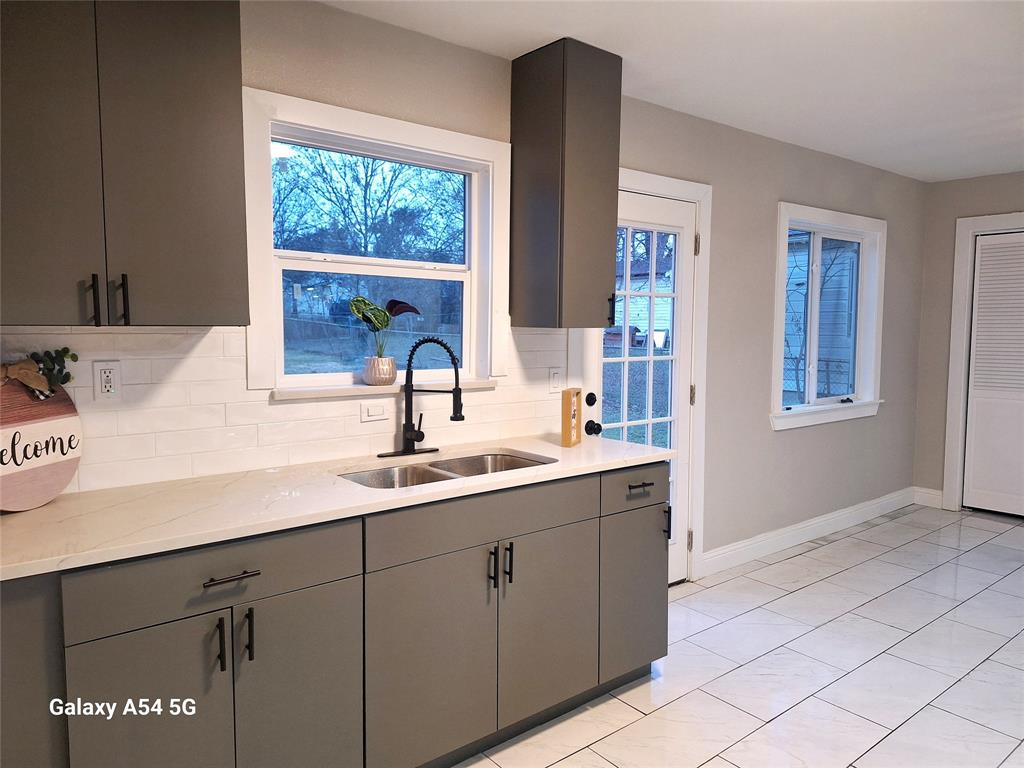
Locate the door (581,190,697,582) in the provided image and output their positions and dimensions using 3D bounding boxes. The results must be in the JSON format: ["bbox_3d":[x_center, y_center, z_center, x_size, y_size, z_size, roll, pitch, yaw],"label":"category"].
[{"bbox_3d":[0.642,0.086,3.450,0.810,2.035,0.050,-4,6,-37],"label":"door"}]

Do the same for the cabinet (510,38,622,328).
[{"bbox_3d":[0.219,-0.778,2.831,0.305,1.085,0.325,-4,6,-37],"label":"cabinet"}]

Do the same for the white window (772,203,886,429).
[{"bbox_3d":[2.117,-0.432,4.550,1.410,1.380,0.120,-4,6,-37],"label":"white window"}]

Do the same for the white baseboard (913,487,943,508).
[{"bbox_3d":[3.264,0.894,5.354,0.016,0.130,0.225,-4,6,-37],"label":"white baseboard"}]

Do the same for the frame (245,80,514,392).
[{"bbox_3d":[-0.465,-0.471,2.579,1.090,1.010,0.130,-4,6,-37],"label":"frame"}]

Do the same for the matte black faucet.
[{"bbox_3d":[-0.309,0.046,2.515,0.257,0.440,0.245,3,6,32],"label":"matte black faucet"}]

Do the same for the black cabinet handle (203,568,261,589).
[{"bbox_3d":[-0.678,0.470,1.641,0.128,0.012,0.035,-4,6,-37],"label":"black cabinet handle"}]

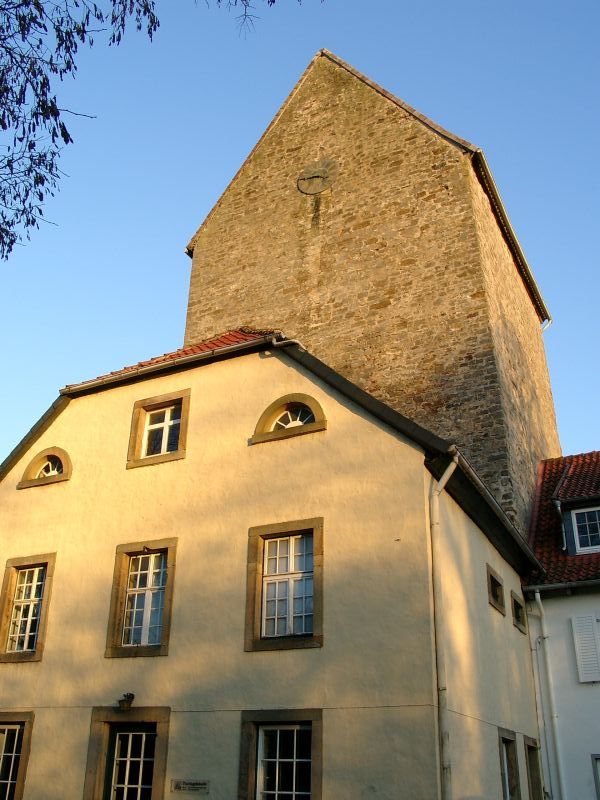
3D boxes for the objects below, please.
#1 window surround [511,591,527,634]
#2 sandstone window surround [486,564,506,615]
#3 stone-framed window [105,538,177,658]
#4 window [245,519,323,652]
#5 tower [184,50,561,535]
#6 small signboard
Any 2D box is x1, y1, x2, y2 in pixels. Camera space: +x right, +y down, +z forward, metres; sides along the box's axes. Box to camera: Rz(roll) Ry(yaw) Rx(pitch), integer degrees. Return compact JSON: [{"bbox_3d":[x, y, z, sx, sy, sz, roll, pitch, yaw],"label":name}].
[{"bbox_3d":[4.785,4.766,17.521,0.220,0.764,1.345,-11,-29,24],"label":"window surround"},{"bbox_3d":[3.859,3.856,15.849,0.220,0.798,1.345,-11,-29,24],"label":"sandstone window surround"},{"bbox_3d":[-2.826,3.632,14.345,1.425,2.086,0.250,-12,-29,25],"label":"stone-framed window"},{"bbox_3d":[-0.208,3.091,13.091,1.436,2.092,0.250,-12,-29,25],"label":"window"},{"bbox_3d":[3.054,0.787,29.134,11.357,27.647,10.910,-12,-29,25],"label":"tower"},{"bbox_3d":[-1.724,6.069,12.325,0.724,0.180,0.025,-12,-29,25],"label":"small signboard"}]

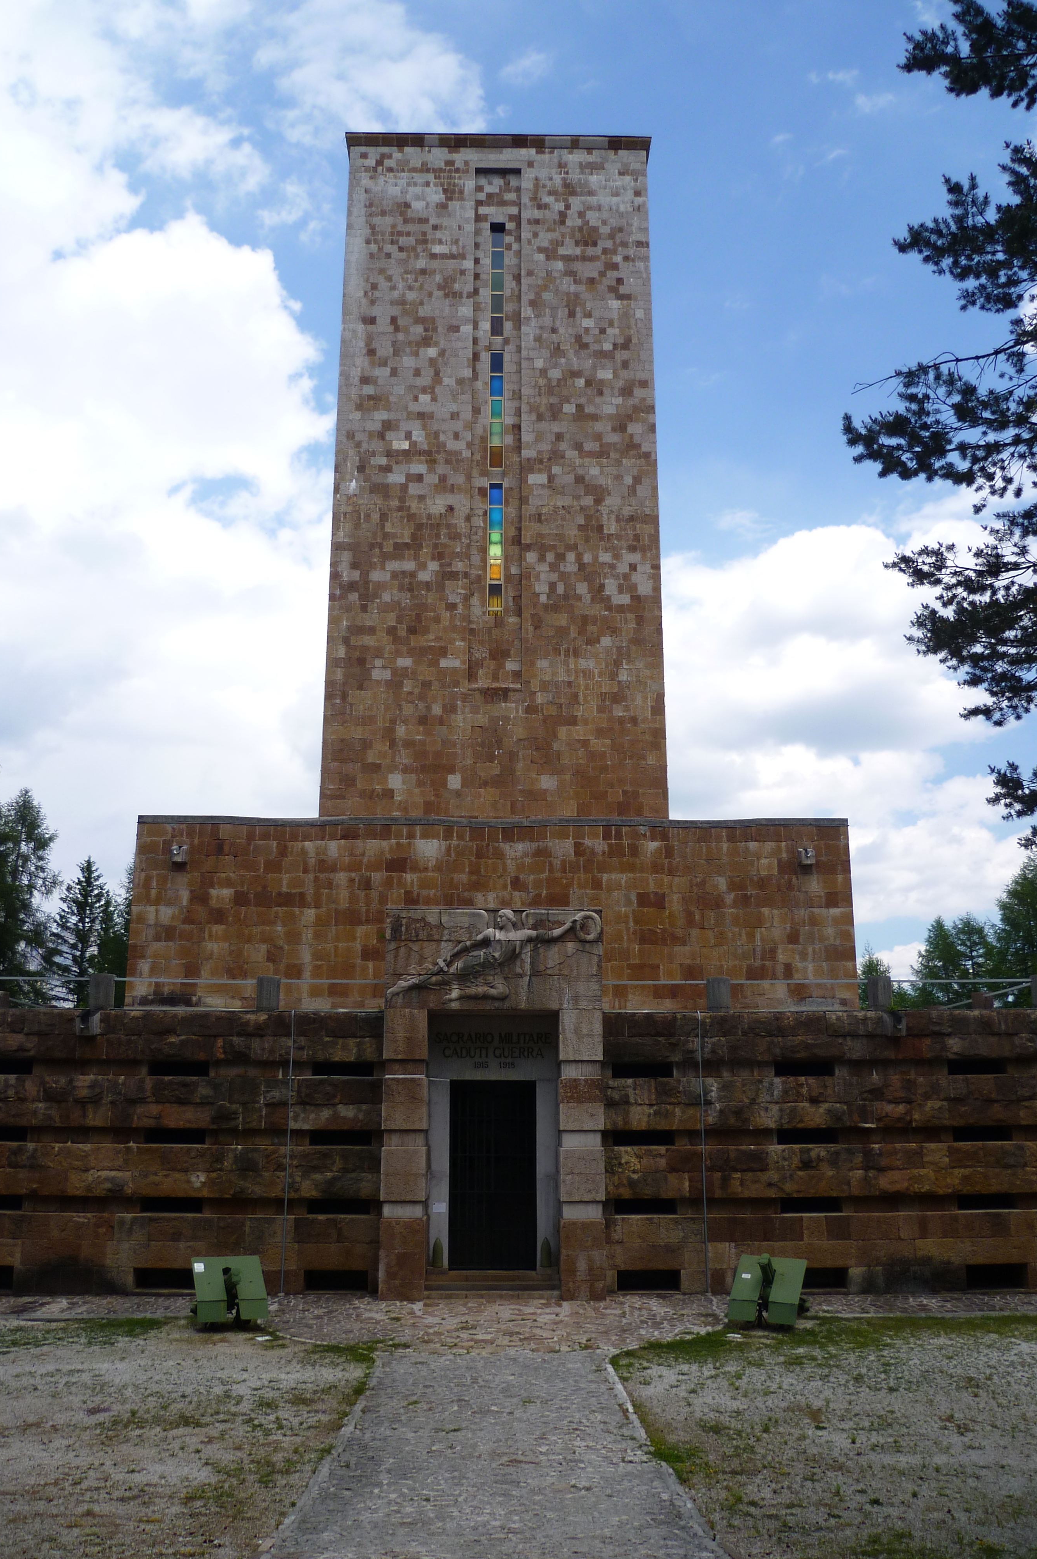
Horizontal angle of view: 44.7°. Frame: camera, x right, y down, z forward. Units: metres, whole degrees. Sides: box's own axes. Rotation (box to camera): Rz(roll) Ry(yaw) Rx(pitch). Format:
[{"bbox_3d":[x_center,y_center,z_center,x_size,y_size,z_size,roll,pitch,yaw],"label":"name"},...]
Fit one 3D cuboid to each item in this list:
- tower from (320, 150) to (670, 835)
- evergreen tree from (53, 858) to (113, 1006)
[{"bbox_3d":[-0.930,-10.403,54.036,12.500,29.880,12.500,0,-16,-1],"label":"tower"},{"bbox_3d":[-22.938,12.752,63.933,4.500,18.040,4.500,0,-16,-1],"label":"evergreen tree"}]

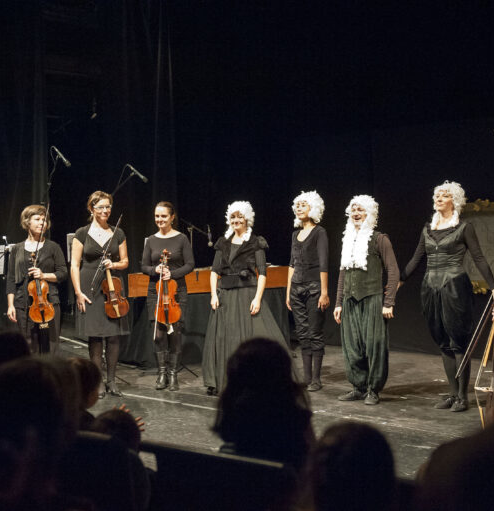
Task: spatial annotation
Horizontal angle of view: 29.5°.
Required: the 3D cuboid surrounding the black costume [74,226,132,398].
[{"bbox_3d":[-1.221,0.461,7.870,0.450,1.426,0.300,0,1,-12],"label":"black costume"}]

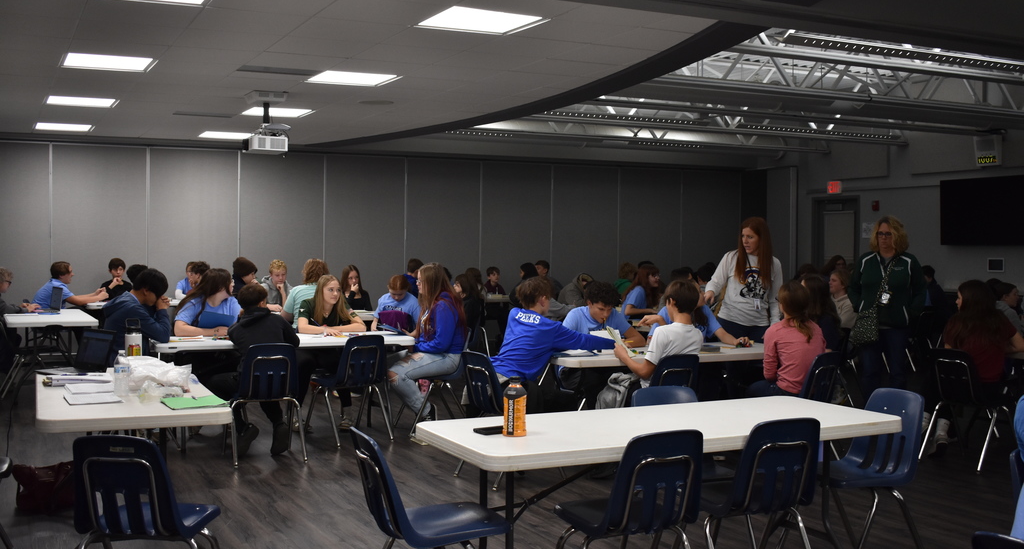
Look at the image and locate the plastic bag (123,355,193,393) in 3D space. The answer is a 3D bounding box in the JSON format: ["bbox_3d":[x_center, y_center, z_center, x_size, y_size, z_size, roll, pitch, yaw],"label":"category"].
[{"bbox_3d":[-1.748,0.476,5.196,0.330,0.150,0.300,-1,2,-26],"label":"plastic bag"}]

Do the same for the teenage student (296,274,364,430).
[{"bbox_3d":[-1.426,0.587,8.270,0.490,1.170,0.700,0,2,-16],"label":"teenage student"}]

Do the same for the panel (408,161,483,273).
[{"bbox_3d":[-1.018,-0.383,15.909,1.220,2.661,0.090,-1,2,-26],"label":"panel"}]

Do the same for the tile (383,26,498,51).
[{"bbox_3d":[-0.451,-1.510,6.733,0.605,0.020,0.605,-1,2,-26],"label":"tile"}]

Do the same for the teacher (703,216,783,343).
[{"bbox_3d":[1.712,0.388,7.750,0.540,1.630,0.400,1,2,19],"label":"teacher"}]

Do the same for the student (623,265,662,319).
[{"bbox_3d":[1.276,0.519,9.700,0.720,1.220,0.460,0,2,-5],"label":"student"}]

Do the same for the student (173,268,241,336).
[{"bbox_3d":[-2.315,0.583,8.085,0.500,1.240,0.750,-1,2,-29],"label":"student"}]

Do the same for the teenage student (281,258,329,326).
[{"bbox_3d":[-1.819,0.513,9.500,0.500,1.260,0.780,0,2,12],"label":"teenage student"}]

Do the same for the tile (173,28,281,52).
[{"bbox_3d":[-1.814,-1.507,6.736,0.605,0.020,0.605,-1,2,-26],"label":"tile"}]

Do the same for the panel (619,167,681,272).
[{"bbox_3d":[2.151,-0.377,16.409,1.150,2.600,0.080,-1,2,-26],"label":"panel"}]

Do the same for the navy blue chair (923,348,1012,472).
[{"bbox_3d":[2.958,0.848,6.743,0.510,0.780,0.470,-1,2,-27],"label":"navy blue chair"}]

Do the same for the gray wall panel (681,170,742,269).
[{"bbox_3d":[3.378,-0.410,18.000,1.220,2.645,0.100,-1,2,-27],"label":"gray wall panel"}]

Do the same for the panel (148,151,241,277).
[{"bbox_3d":[-4.034,-0.278,13.378,1.140,2.600,0.080,-1,2,-26],"label":"panel"}]

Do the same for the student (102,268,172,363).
[{"bbox_3d":[-2.558,0.571,7.306,0.630,1.250,0.500,-1,2,-29],"label":"student"}]

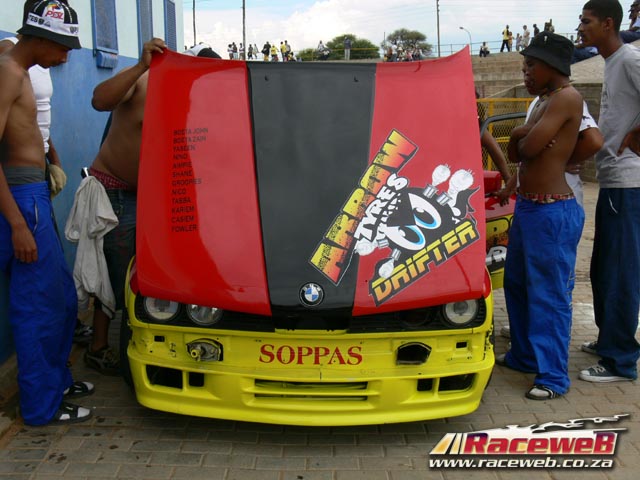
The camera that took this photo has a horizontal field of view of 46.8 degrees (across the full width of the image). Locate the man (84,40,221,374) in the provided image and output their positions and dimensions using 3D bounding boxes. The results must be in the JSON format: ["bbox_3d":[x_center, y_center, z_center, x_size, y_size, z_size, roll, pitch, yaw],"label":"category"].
[{"bbox_3d":[-0.820,-0.140,3.620,0.580,1.620,0.550,7,13,31],"label":"man"}]

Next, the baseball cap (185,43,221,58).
[{"bbox_3d":[-0.566,-0.869,3.500,0.250,0.130,0.170,10,15,39],"label":"baseball cap"}]

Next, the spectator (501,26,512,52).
[{"bbox_3d":[11.853,-12.794,47.000,0.420,1.720,0.500,6,13,25],"label":"spectator"}]

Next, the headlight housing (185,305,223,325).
[{"bbox_3d":[-0.476,0.288,3.070,0.150,0.150,0.100,0,11,0],"label":"headlight housing"}]

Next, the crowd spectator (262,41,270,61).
[{"bbox_3d":[-4.051,-14.237,56.000,0.550,1.700,0.400,0,11,0],"label":"crowd spectator"}]

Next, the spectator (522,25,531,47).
[{"bbox_3d":[13.124,-12.807,47.000,0.420,1.680,0.480,-6,13,-31],"label":"spectator"}]

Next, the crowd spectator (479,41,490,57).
[{"bbox_3d":[10.233,-11.850,46.000,0.550,1.000,0.600,2,11,6],"label":"crowd spectator"}]

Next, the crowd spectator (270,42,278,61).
[{"bbox_3d":[-3.446,-14.047,56.000,0.500,1.620,0.380,0,11,0],"label":"crowd spectator"}]

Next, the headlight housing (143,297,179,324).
[{"bbox_3d":[-0.659,0.273,3.080,0.150,0.150,0.100,0,11,0],"label":"headlight housing"}]

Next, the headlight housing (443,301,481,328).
[{"bbox_3d":[0.589,0.289,3.080,0.150,0.150,0.100,0,11,0],"label":"headlight housing"}]

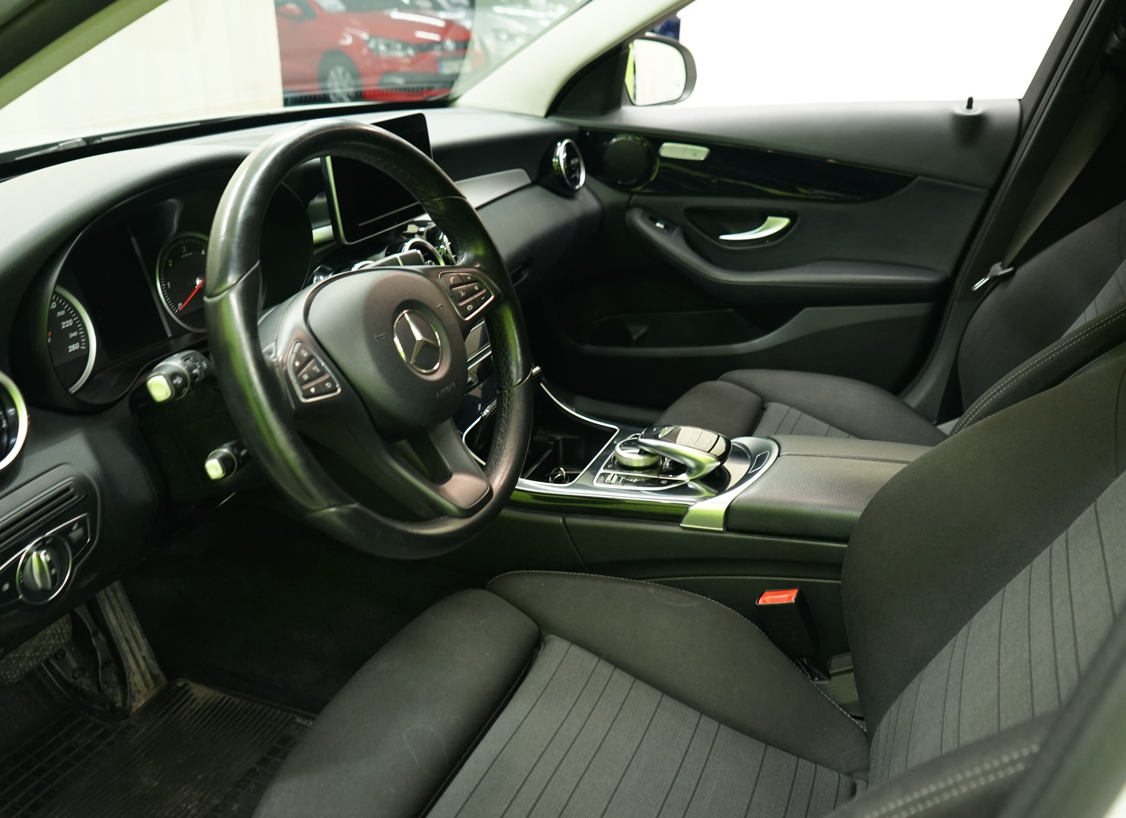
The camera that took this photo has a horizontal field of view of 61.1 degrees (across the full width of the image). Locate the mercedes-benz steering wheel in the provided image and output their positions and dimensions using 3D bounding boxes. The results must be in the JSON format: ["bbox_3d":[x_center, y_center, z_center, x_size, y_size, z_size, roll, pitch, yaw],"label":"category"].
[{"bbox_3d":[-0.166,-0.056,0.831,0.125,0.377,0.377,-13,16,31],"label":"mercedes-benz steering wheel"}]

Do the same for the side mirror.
[{"bbox_3d":[0.193,-0.685,1.937,0.115,0.145,0.195,16,30,34],"label":"side mirror"}]

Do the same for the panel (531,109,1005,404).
[{"bbox_3d":[0.320,-0.255,1.800,0.880,0.640,0.140,9,27,23],"label":"panel"}]

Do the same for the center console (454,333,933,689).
[{"bbox_3d":[0.159,0.110,1.201,0.720,0.340,0.260,9,27,23],"label":"center console"}]

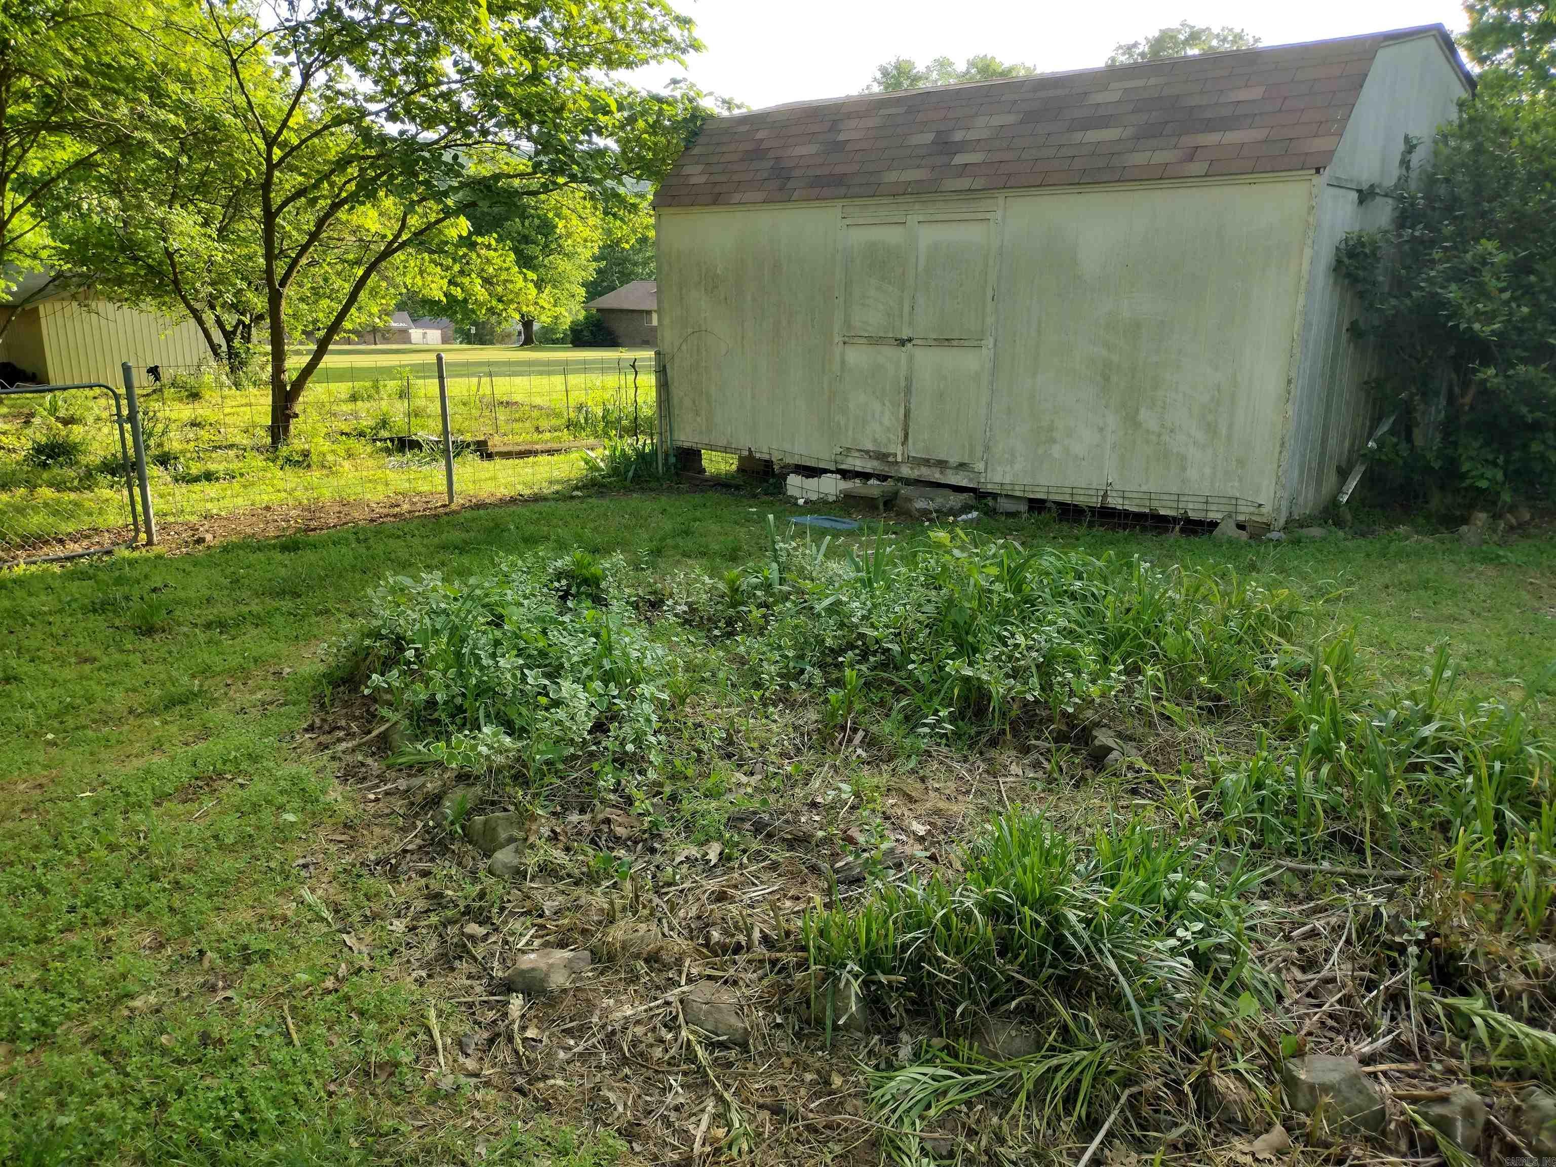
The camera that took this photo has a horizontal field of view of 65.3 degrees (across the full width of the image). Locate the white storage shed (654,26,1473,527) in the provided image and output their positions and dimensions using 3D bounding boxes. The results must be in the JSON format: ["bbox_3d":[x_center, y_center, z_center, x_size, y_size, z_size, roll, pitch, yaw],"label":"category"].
[{"bbox_3d":[2.291,-2.752,10.821,6.200,3.350,3.660,13,18,42],"label":"white storage shed"}]

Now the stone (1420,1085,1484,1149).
[{"bbox_3d":[1.201,0.954,2.165,0.100,0.085,0.085,6,14,22],"label":"stone"}]

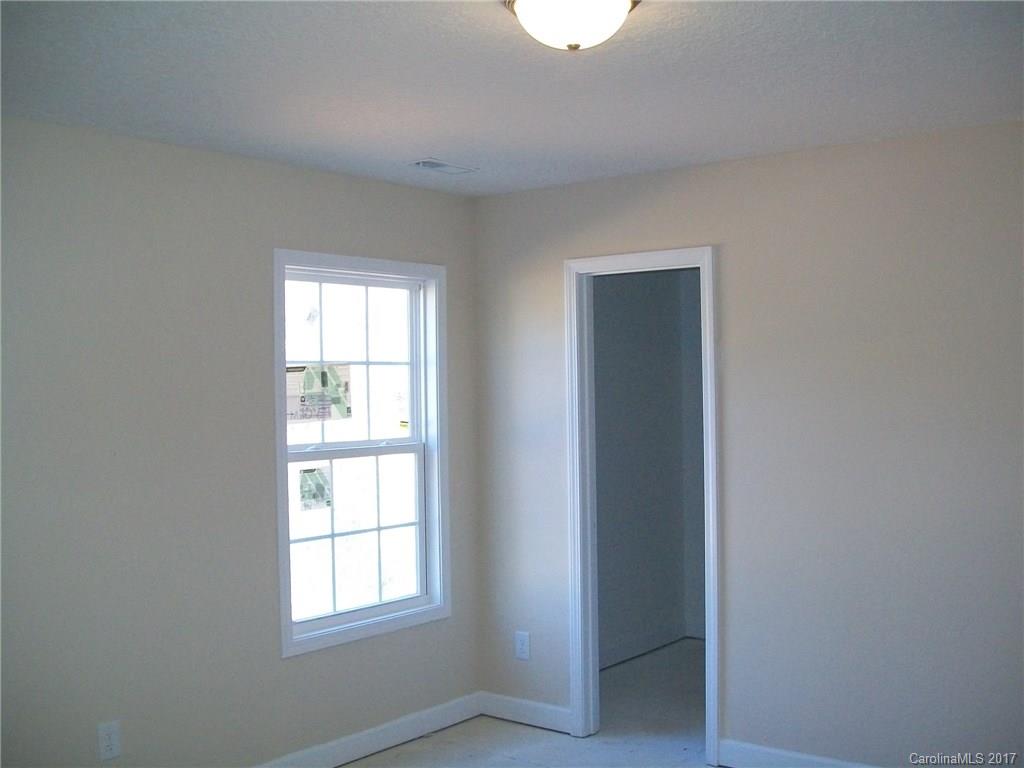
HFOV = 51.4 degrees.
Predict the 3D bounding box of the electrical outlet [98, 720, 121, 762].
[{"bbox_3d":[-1.324,1.173,3.504,0.010,0.119,0.074,-1,0,39],"label":"electrical outlet"}]

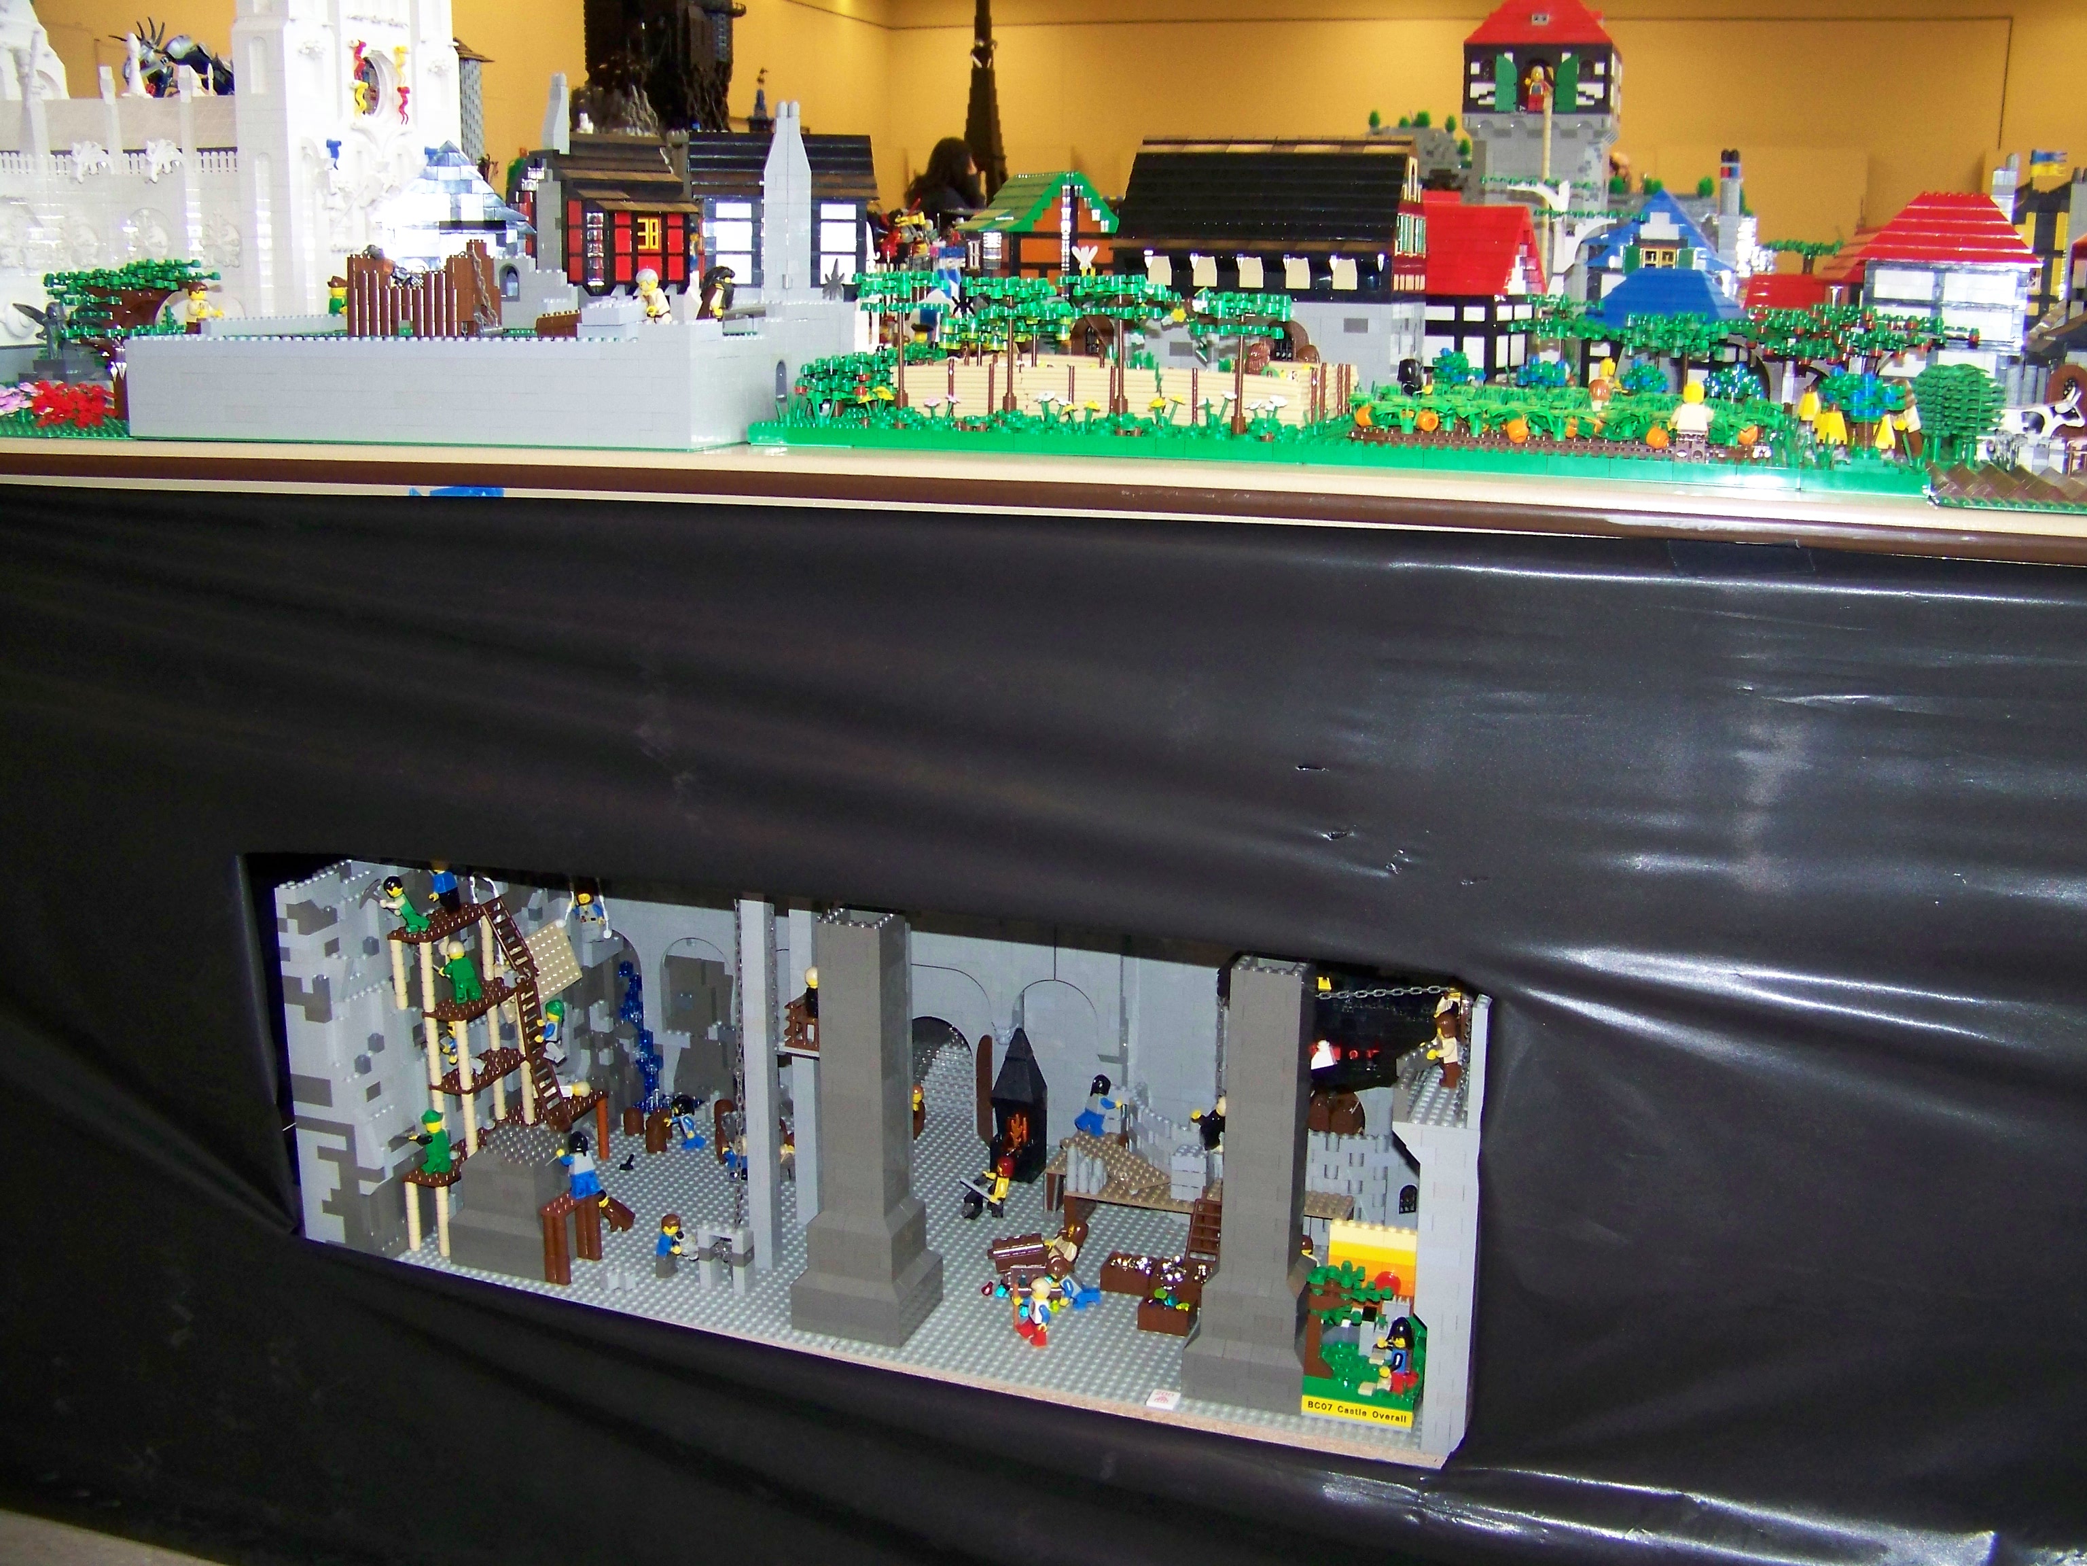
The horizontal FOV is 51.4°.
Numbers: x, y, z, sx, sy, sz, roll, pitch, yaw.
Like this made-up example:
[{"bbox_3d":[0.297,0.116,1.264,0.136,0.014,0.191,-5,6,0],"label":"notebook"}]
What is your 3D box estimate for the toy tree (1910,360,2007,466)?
[{"bbox_3d":[0.469,-0.189,1.113,0.047,0.053,0.046,5,14,18],"label":"toy tree"}]

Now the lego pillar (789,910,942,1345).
[{"bbox_3d":[-0.107,0.204,1.310,0.072,0.261,0.072,5,14,18],"label":"lego pillar"}]

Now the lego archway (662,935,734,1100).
[{"bbox_3d":[-0.268,0.181,1.700,0.066,0.130,0.018,5,14,18],"label":"lego archway"}]

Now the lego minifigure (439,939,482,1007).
[{"bbox_3d":[-0.390,0.127,1.454,0.024,0.042,0.021,-14,14,-27],"label":"lego minifigure"}]

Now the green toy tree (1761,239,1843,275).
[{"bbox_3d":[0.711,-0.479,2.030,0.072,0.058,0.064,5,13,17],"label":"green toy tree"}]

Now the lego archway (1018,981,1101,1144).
[{"bbox_3d":[0.011,0.205,1.606,0.066,0.130,0.018,5,14,18],"label":"lego archway"}]

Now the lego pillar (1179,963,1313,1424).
[{"bbox_3d":[0.128,0.225,1.252,0.072,0.261,0.072,5,13,18],"label":"lego pillar"}]

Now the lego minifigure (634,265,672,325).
[{"bbox_3d":[-0.224,-0.278,1.255,0.023,0.041,0.018,0,21,30],"label":"lego minifigure"}]

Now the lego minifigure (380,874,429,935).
[{"bbox_3d":[-0.422,0.080,1.433,0.025,0.042,0.024,-22,14,-7],"label":"lego minifigure"}]

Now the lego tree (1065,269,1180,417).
[{"bbox_3d":[0.045,-0.237,1.176,0.064,0.077,0.057,5,14,18],"label":"lego tree"}]

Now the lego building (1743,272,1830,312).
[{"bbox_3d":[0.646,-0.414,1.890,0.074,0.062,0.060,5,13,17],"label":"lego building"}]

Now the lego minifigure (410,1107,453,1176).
[{"bbox_3d":[-0.401,0.235,1.424,0.024,0.042,0.024,8,15,30],"label":"lego minifigure"}]

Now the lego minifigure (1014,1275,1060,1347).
[{"bbox_3d":[-0.005,0.319,1.312,0.023,0.042,0.026,-6,14,-29],"label":"lego minifigure"}]

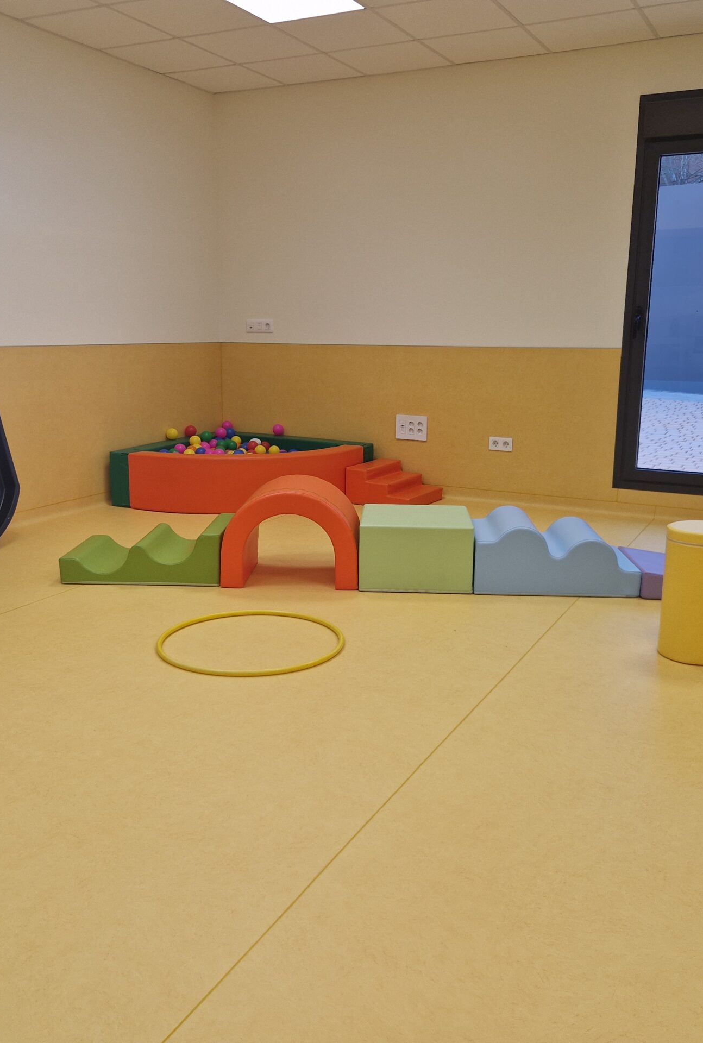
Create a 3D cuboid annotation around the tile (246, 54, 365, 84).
[{"bbox_3d":[-0.302,-2.830,5.785,0.590,0.020,0.550,7,13,26],"label":"tile"}]

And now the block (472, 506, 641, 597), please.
[{"bbox_3d":[0.904,0.131,4.217,0.718,0.290,0.500,1,12,2],"label":"block"}]

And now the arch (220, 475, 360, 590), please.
[{"bbox_3d":[-0.260,0.040,4.224,0.601,0.440,0.420,1,12,2],"label":"arch"}]

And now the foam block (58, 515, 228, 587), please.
[{"bbox_3d":[-0.922,0.119,4.324,0.705,0.238,0.490,1,12,3],"label":"foam block"}]

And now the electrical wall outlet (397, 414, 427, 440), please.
[{"bbox_3d":[0.401,-0.625,6.191,0.222,0.165,0.018,7,13,26],"label":"electrical wall outlet"}]

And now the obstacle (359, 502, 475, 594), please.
[{"bbox_3d":[0.293,0.116,4.243,0.500,0.297,0.500,1,12,2],"label":"obstacle"}]

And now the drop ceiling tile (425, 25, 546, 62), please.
[{"bbox_3d":[0.766,-2.714,5.259,0.600,0.020,0.551,7,13,27],"label":"drop ceiling tile"}]

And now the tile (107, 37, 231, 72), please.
[{"bbox_3d":[-1.085,-2.798,5.556,0.572,0.020,0.600,7,13,27],"label":"tile"}]

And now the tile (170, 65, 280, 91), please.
[{"bbox_3d":[-0.821,-2.901,6.057,0.572,0.020,0.551,7,13,27],"label":"tile"}]

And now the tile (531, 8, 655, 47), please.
[{"bbox_3d":[1.302,-2.647,4.988,0.590,0.020,0.550,7,13,26],"label":"tile"}]

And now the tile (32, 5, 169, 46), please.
[{"bbox_3d":[-1.360,-2.691,5.034,0.572,0.020,0.600,7,13,27],"label":"tile"}]

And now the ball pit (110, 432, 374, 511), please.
[{"bbox_3d":[-0.670,-0.313,6.079,1.260,0.350,1.270,7,13,27],"label":"ball pit"}]

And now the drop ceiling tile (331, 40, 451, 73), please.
[{"bbox_3d":[0.233,-2.769,5.519,0.590,0.020,0.550,7,13,26],"label":"drop ceiling tile"}]

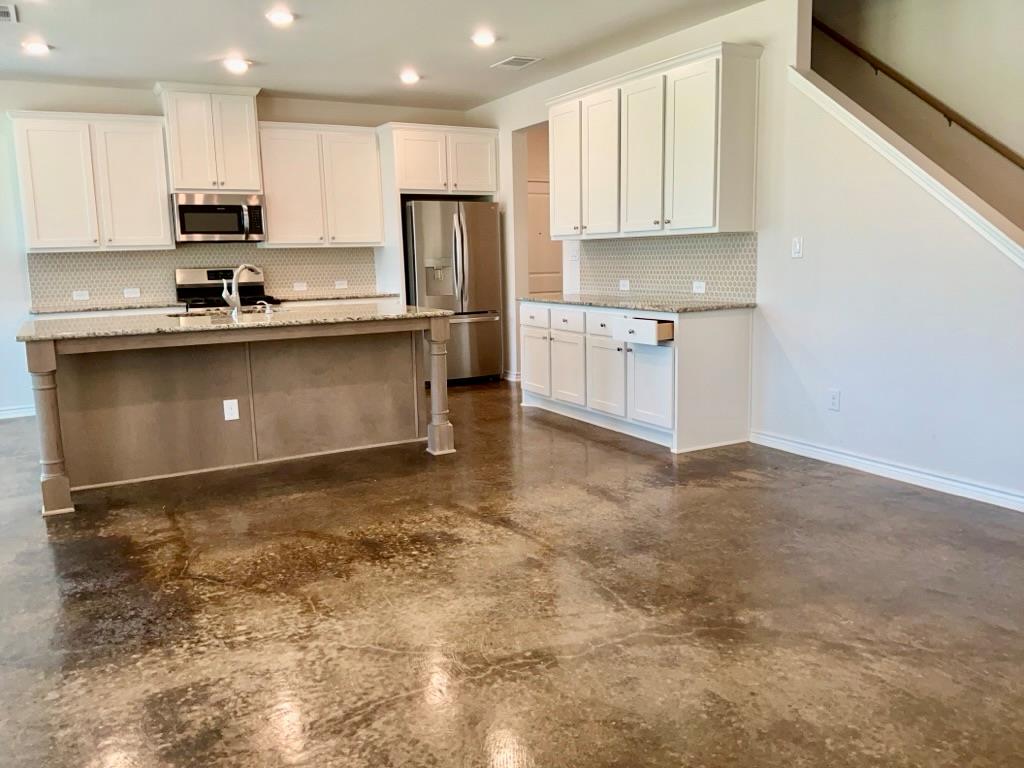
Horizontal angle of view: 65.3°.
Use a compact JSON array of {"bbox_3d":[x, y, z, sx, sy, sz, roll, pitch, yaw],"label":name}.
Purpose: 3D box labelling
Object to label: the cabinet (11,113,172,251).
[{"bbox_3d":[-3.485,-1.662,6.693,1.123,1.092,0.347,-6,10,-28],"label":"cabinet"}]

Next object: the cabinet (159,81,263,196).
[{"bbox_3d":[-2.673,-2.136,7.105,0.827,0.907,0.446,-6,10,-29],"label":"cabinet"}]

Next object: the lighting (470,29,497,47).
[{"bbox_3d":[-0.196,-2.422,5.598,0.180,0.030,0.180,-6,10,-29],"label":"lighting"}]

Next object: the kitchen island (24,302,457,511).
[{"bbox_3d":[-1.648,0.041,4.979,2.325,0.915,1.175,-6,10,-29],"label":"kitchen island"}]

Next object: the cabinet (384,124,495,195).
[{"bbox_3d":[-0.772,-2.174,7.930,1.083,0.640,0.695,-6,10,-28],"label":"cabinet"}]

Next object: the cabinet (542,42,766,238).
[{"bbox_3d":[0.926,-1.630,5.798,0.348,1.111,2.020,-6,10,-29],"label":"cabinet"}]

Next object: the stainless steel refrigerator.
[{"bbox_3d":[-0.680,-0.901,8.031,0.889,1.764,0.834,-6,10,-28],"label":"stainless steel refrigerator"}]

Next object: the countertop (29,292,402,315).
[{"bbox_3d":[-2.556,-0.719,7.177,3.019,0.036,0.645,-6,10,-28],"label":"countertop"}]

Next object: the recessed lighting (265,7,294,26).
[{"bbox_3d":[-1.452,-2.302,5.010,0.180,0.030,0.180,-6,10,-29],"label":"recessed lighting"}]

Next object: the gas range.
[{"bbox_3d":[-2.556,-0.444,7.274,0.761,1.194,0.696,-6,10,-29],"label":"gas range"}]

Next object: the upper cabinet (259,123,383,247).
[{"bbox_3d":[-1.836,-1.850,7.585,1.130,1.097,0.347,-6,10,-28],"label":"upper cabinet"}]

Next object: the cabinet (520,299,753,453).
[{"bbox_3d":[0.790,-0.158,5.882,0.685,0.903,1.989,-6,10,-28],"label":"cabinet"}]

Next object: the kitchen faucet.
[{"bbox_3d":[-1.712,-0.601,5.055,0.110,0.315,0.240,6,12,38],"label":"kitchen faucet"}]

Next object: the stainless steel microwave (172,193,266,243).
[{"bbox_3d":[-2.657,-1.488,7.220,0.751,0.408,0.428,-6,10,-29],"label":"stainless steel microwave"}]

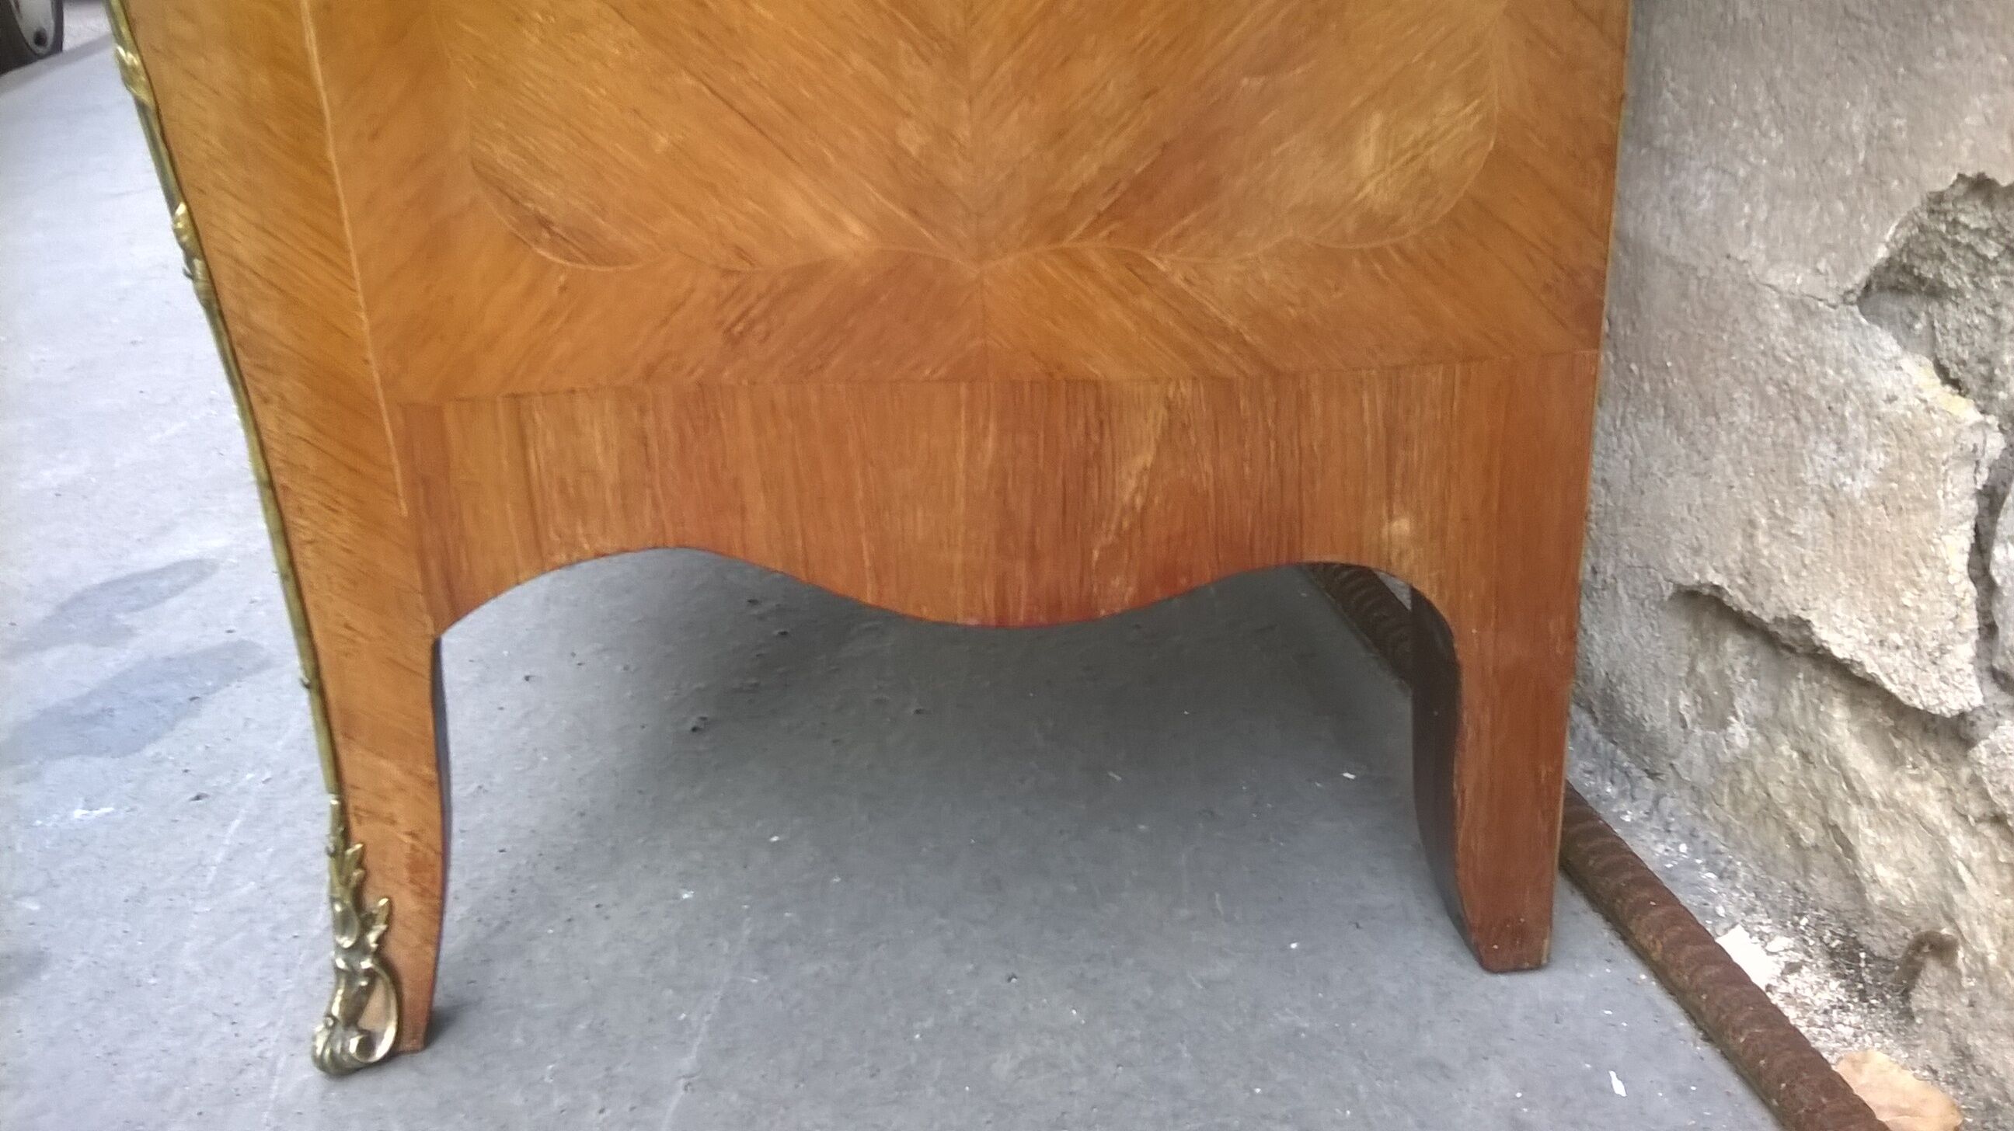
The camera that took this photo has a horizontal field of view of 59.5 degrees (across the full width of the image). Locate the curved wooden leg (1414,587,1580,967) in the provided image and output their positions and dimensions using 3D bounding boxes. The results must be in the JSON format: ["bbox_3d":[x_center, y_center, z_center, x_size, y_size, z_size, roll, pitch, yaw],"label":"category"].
[{"bbox_3d":[0.179,0.074,0.672,0.056,0.162,0.049,-4,20,-6],"label":"curved wooden leg"}]

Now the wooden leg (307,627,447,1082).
[{"bbox_3d":[-0.228,0.100,0.627,0.056,0.164,0.046,-4,20,-6],"label":"wooden leg"}]

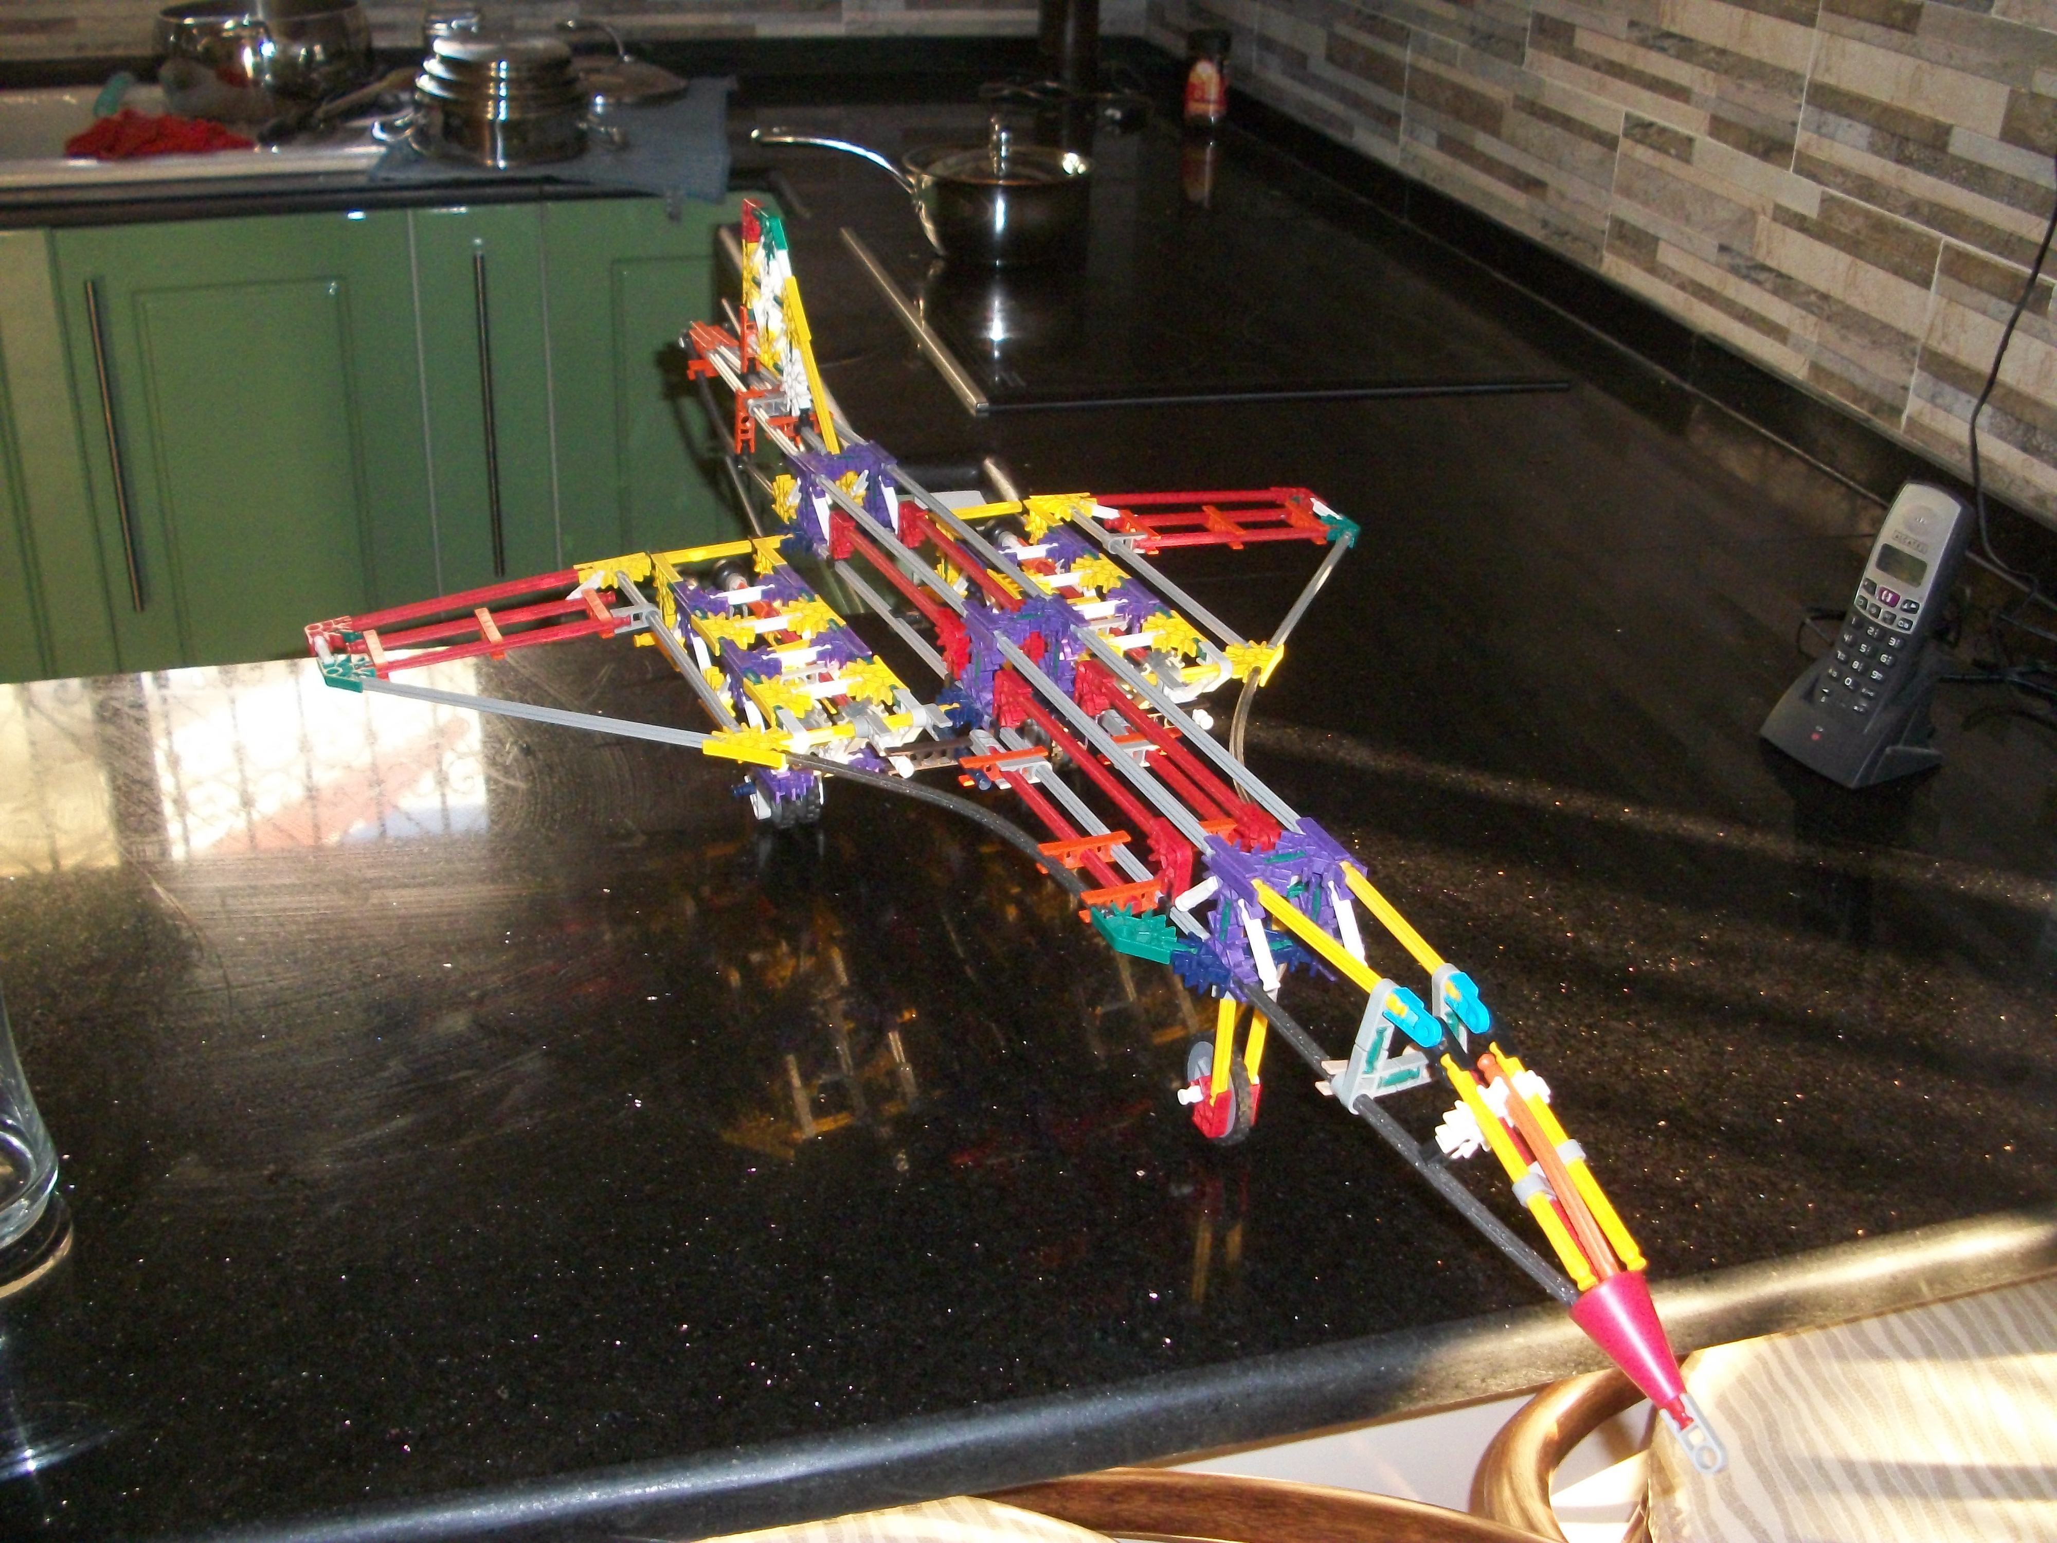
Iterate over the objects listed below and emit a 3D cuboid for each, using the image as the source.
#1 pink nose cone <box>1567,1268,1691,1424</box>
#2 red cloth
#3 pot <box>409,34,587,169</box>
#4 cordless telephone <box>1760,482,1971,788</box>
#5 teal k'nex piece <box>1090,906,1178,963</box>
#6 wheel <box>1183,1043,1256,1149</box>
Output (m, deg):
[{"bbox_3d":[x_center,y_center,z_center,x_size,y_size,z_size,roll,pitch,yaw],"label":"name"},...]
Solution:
[{"bbox_3d":[0.170,0.160,0.578,0.025,0.025,0.037,-10,50,-23],"label":"pink nose cone"},{"bbox_3d":[-0.959,-0.715,2.318,0.195,0.045,0.130,-5,29,-15],"label":"red cloth"},{"bbox_3d":[-0.592,-0.750,2.317,0.200,0.120,0.200,-5,29,-15],"label":"pot"},{"bbox_3d":[0.450,-0.078,1.093,0.075,0.154,0.071,-11,31,-24],"label":"cordless telephone"},{"bbox_3d":[0.040,0.058,0.737,0.022,0.006,0.036,-10,31,-22],"label":"teal k'nex piece"},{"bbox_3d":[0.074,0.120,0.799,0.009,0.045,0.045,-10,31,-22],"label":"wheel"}]

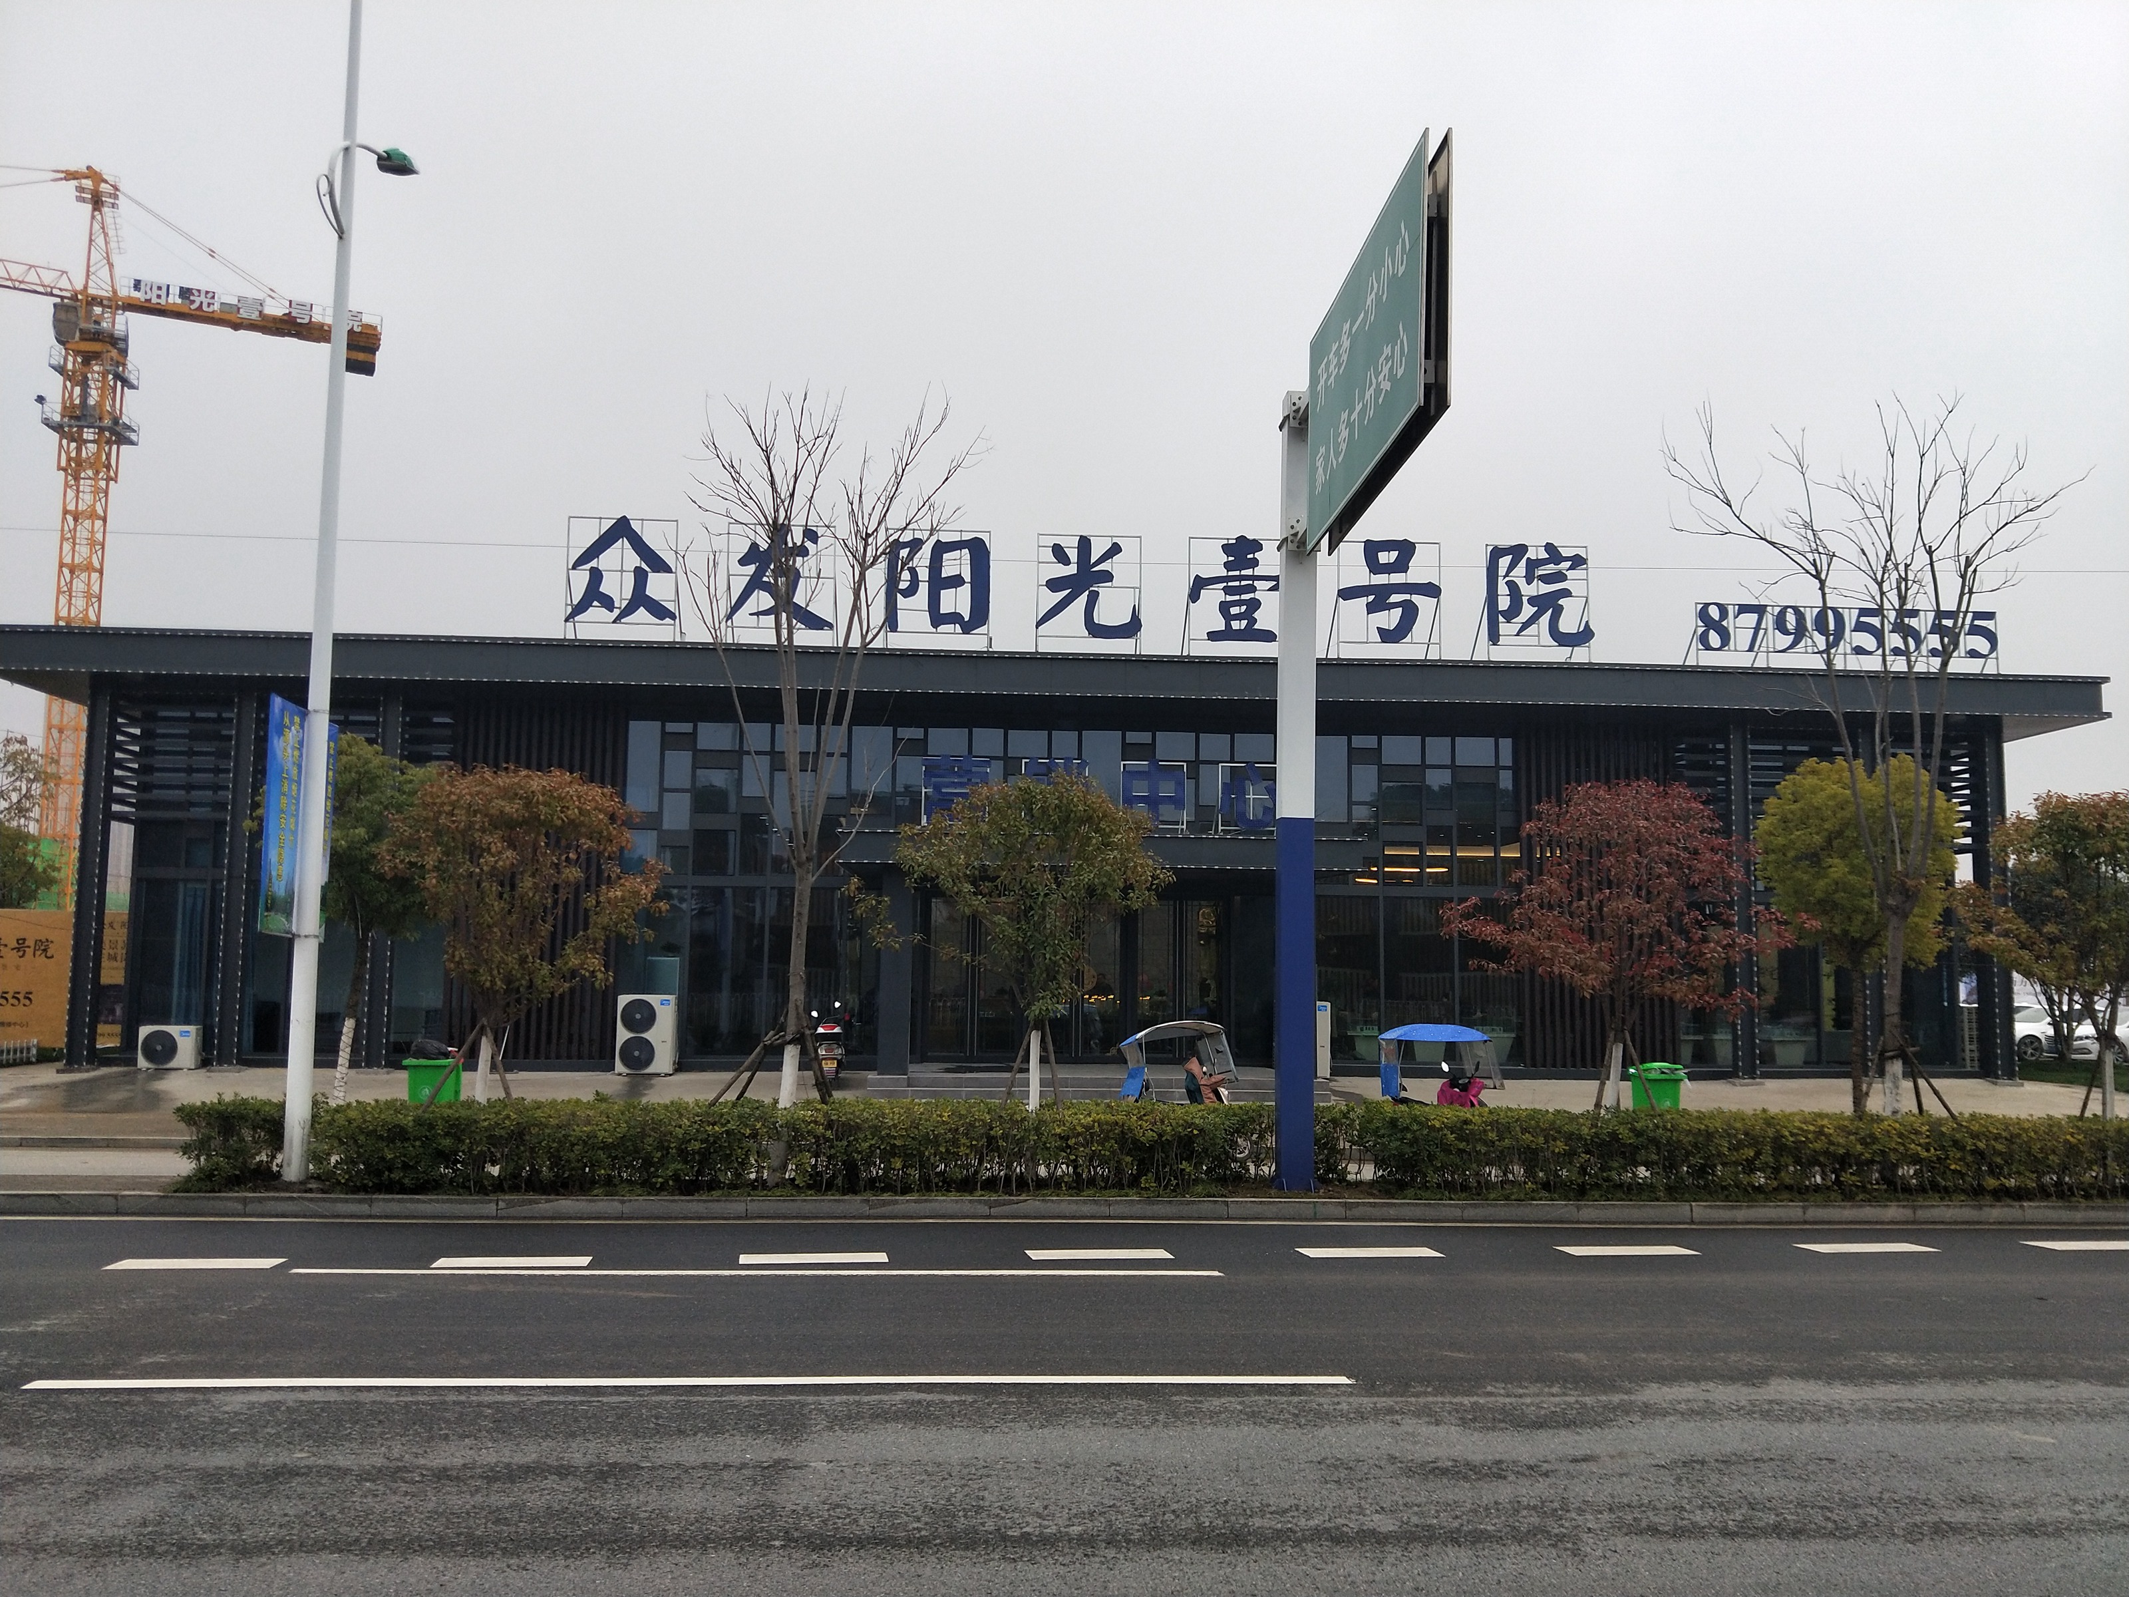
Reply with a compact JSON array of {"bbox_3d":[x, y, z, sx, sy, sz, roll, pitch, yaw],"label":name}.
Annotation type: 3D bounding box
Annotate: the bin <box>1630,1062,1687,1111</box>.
[{"bbox_3d":[6.512,3.389,16.854,0.500,0.950,0.560,1,-6,-3],"label":"bin"}]

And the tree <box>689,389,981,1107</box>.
[{"bbox_3d":[-2.104,-0.211,14.147,2.700,7.249,2.600,1,-6,-3],"label":"tree"}]

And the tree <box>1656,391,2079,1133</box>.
[{"bbox_3d":[7.846,-0.144,14.971,3.900,7.732,3.500,1,-6,-3],"label":"tree"}]

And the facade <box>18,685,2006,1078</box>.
[{"bbox_3d":[0.089,1.521,26.179,31.340,6.218,2.500,1,-6,-3],"label":"facade"}]

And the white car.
[{"bbox_3d":[26.288,6.271,41.071,1.800,1.480,4.500,2,-6,-14],"label":"white car"}]

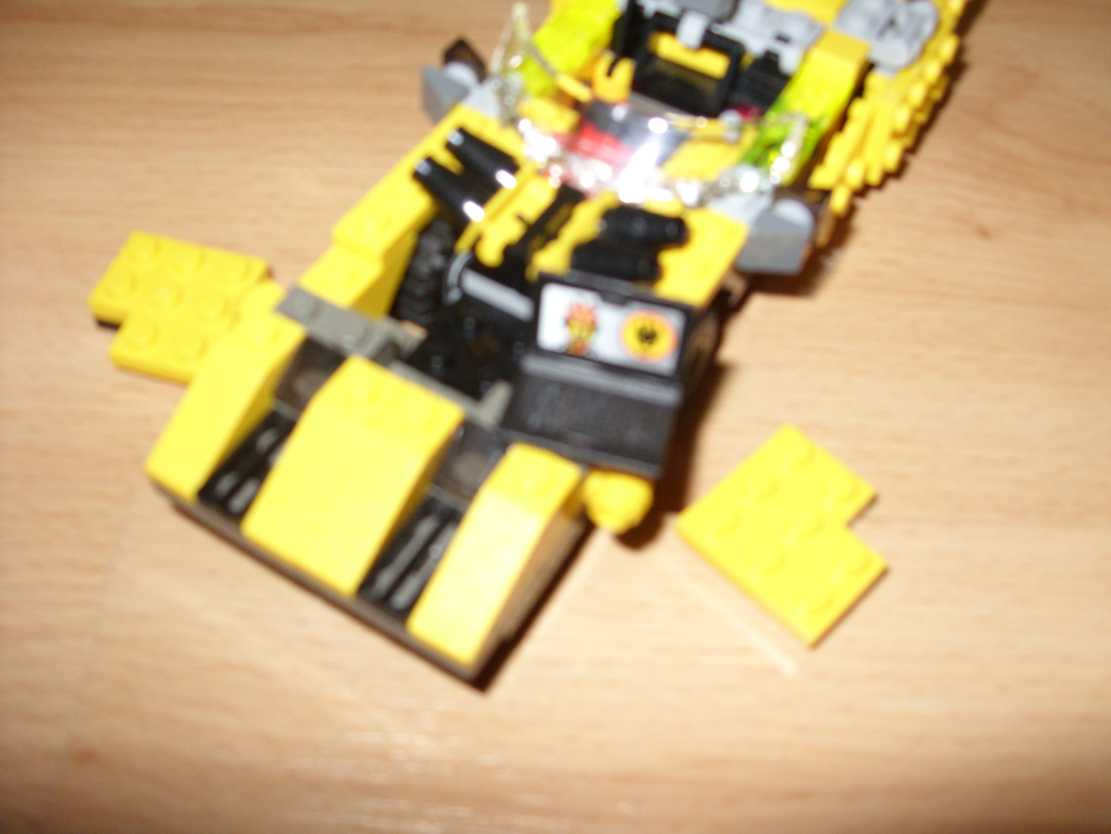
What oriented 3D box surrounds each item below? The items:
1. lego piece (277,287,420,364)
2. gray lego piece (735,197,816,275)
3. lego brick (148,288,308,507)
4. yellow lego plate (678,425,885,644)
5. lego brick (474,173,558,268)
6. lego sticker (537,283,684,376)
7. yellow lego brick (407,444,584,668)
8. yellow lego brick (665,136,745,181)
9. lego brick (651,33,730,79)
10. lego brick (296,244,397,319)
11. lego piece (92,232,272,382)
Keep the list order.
[{"bbox_3d":[-0.028,-0.011,0.160,0.018,0.005,0.007,27,59,15],"label":"lego piece"},{"bbox_3d":[0.032,-0.025,0.173,0.008,0.008,0.009,27,60,17],"label":"gray lego piece"},{"bbox_3d":[-0.041,-0.003,0.153,0.008,0.011,0.025,27,59,15],"label":"lego brick"},{"bbox_3d":[0.034,0.016,0.172,0.024,0.005,0.024,-38,64,-23],"label":"yellow lego plate"},{"bbox_3d":[-0.006,-0.025,0.169,0.004,0.007,0.018,38,61,-2],"label":"lego brick"},{"bbox_3d":[0.006,-0.010,0.143,0.020,0.008,0.001,15,13,35],"label":"lego sticker"},{"bbox_3d":[-0.007,0.015,0.140,0.008,0.011,0.024,27,60,17],"label":"yellow lego brick"},{"bbox_3d":[0.022,-0.037,0.179,0.008,0.005,0.009,27,60,17],"label":"yellow lego brick"},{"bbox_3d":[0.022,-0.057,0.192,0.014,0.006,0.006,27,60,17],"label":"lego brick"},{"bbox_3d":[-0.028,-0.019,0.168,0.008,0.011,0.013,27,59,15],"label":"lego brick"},{"bbox_3d":[-0.062,-0.018,0.195,0.024,0.005,0.024,13,57,9],"label":"lego piece"}]

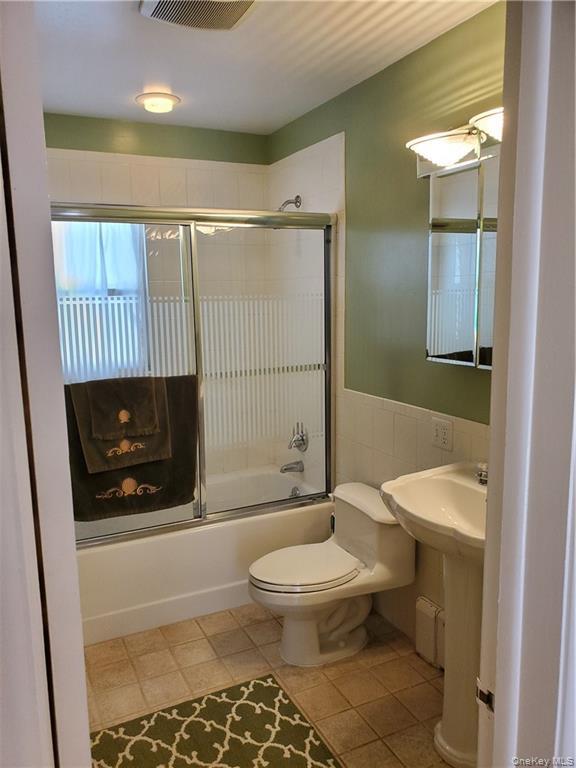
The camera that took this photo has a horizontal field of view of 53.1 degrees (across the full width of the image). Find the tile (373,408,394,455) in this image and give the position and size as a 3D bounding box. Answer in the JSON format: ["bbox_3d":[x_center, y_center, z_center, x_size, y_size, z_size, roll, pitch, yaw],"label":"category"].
[{"bbox_3d":[0.434,0.215,2.606,0.010,0.198,0.155,-6,10,-26],"label":"tile"}]

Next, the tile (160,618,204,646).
[{"bbox_3d":[-0.467,1.115,2.577,0.165,0.010,0.165,-5,10,-26],"label":"tile"}]

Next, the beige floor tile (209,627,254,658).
[{"bbox_3d":[-0.250,1.149,2.562,0.166,0.010,0.166,-6,10,-26],"label":"beige floor tile"}]

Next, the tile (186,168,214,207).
[{"bbox_3d":[-0.501,-1.100,3.262,0.151,0.198,0.010,-6,10,-26],"label":"tile"}]

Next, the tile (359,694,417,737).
[{"bbox_3d":[0.355,1.193,2.070,0.166,0.010,0.166,-5,10,-26],"label":"tile"}]

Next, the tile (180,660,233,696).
[{"bbox_3d":[-0.319,1.159,2.280,0.165,0.010,0.165,-5,10,-26],"label":"tile"}]

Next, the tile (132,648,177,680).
[{"bbox_3d":[-0.556,1.179,2.414,0.166,0.010,0.166,-6,10,-26],"label":"tile"}]

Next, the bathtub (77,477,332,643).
[{"bbox_3d":[-0.583,0.840,3.064,1.524,0.451,0.765,-6,10,-26],"label":"bathtub"}]

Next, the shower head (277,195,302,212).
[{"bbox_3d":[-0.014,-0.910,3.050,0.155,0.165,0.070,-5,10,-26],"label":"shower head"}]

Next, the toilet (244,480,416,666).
[{"bbox_3d":[0.149,0.818,2.440,0.660,0.600,0.450,-5,10,-26],"label":"toilet"}]

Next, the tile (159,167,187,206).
[{"bbox_3d":[-0.625,-1.078,3.157,0.152,0.203,0.010,-5,10,-26],"label":"tile"}]

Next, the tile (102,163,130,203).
[{"bbox_3d":[-0.899,-1.053,3.025,0.152,0.203,0.010,-5,10,-26],"label":"tile"}]

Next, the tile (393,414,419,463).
[{"bbox_3d":[0.506,0.232,2.461,0.010,0.198,0.155,-6,10,-26],"label":"tile"}]

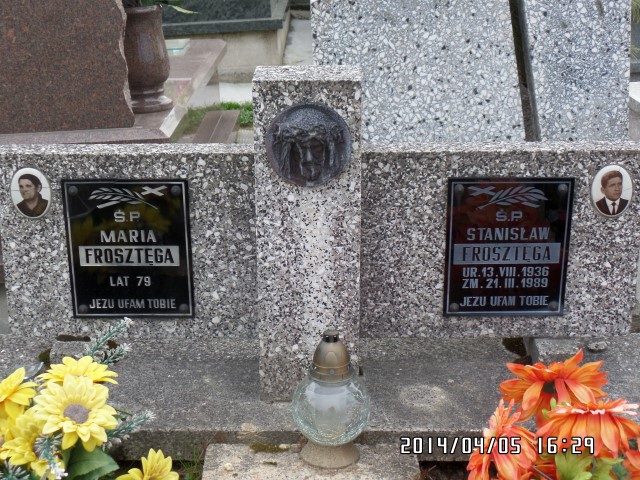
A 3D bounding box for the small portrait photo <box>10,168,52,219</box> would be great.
[{"bbox_3d":[-0.562,-0.091,2.306,0.078,0.105,0.010,0,22,0],"label":"small portrait photo"}]

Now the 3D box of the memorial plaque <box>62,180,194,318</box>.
[{"bbox_3d":[-0.378,0.021,2.354,0.245,0.297,0.012,0,22,0],"label":"memorial plaque"}]

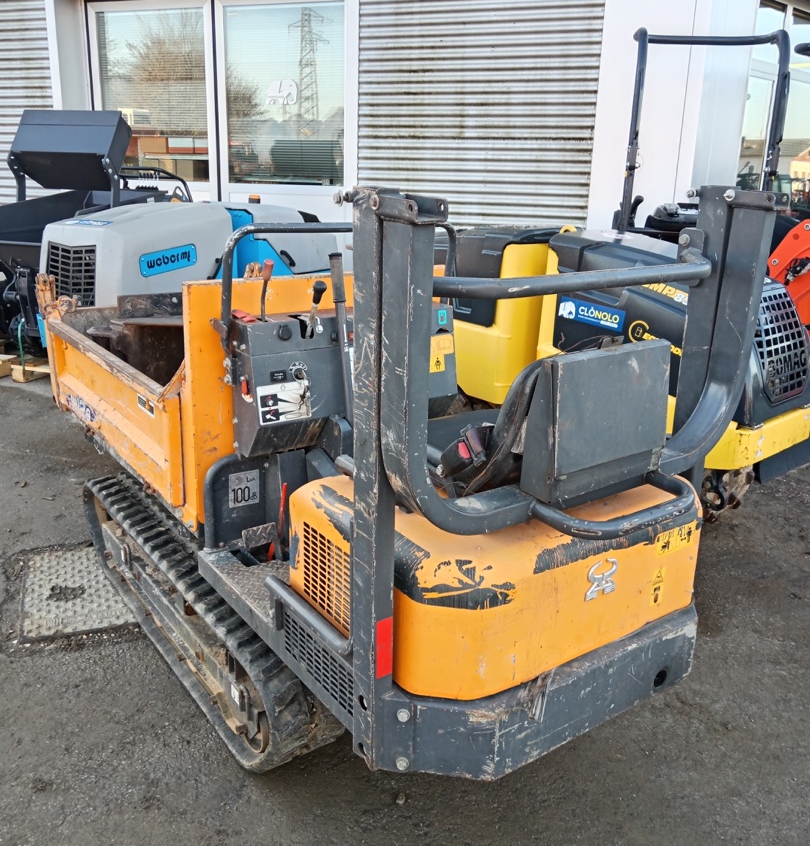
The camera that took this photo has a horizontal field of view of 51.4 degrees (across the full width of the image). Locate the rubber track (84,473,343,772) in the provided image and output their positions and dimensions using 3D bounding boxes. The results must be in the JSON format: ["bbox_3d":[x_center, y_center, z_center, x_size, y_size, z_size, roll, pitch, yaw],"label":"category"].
[{"bbox_3d":[-0.668,0.527,2.675,0.258,0.334,1.670,-10,20,-33],"label":"rubber track"}]

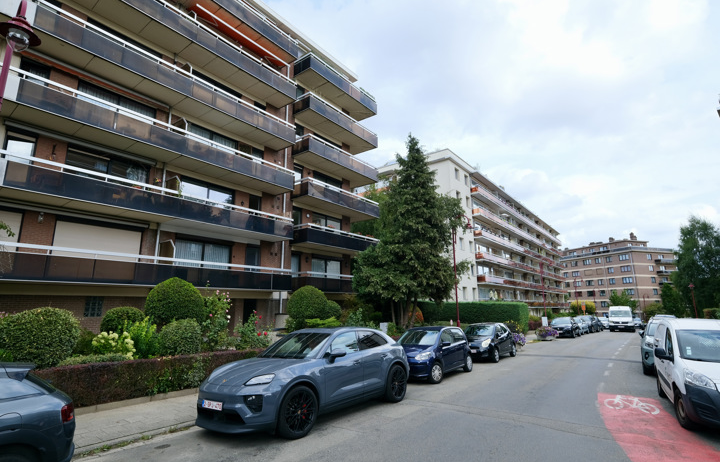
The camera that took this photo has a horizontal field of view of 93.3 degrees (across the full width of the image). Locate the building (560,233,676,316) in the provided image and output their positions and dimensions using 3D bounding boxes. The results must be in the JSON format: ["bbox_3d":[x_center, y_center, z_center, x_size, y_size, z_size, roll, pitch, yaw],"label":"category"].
[{"bbox_3d":[70.581,14.697,94.932,17.000,19.290,23.000,4,-13,-19],"label":"building"}]

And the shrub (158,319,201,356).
[{"bbox_3d":[-4.950,3.095,9.366,1.100,1.300,1.100,-10,-16,38],"label":"shrub"}]

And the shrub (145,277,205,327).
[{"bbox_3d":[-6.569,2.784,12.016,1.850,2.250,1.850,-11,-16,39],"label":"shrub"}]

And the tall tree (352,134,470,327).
[{"bbox_3d":[2.932,0.199,21.422,6.400,12.800,6.400,0,-12,0],"label":"tall tree"}]

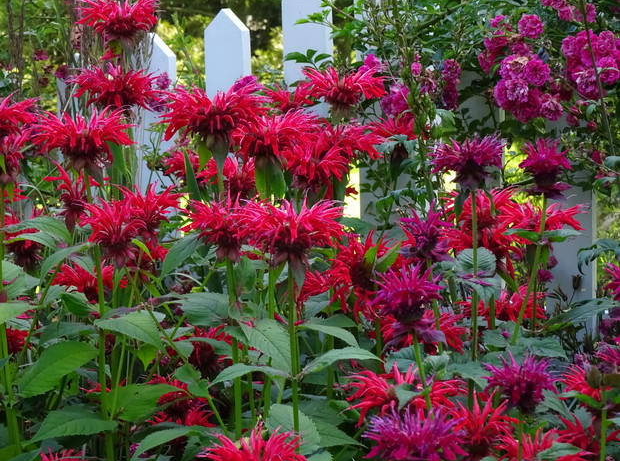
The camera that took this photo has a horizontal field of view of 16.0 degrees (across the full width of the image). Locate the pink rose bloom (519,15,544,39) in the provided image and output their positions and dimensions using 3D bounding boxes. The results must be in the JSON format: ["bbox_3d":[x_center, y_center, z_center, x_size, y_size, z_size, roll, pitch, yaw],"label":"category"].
[{"bbox_3d":[0.332,-0.306,3.300,0.039,0.036,0.030,0,3,6],"label":"pink rose bloom"}]

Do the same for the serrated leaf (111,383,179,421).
[{"bbox_3d":[-0.159,0.168,2.150,0.072,0.014,0.038,-19,49,-5],"label":"serrated leaf"}]

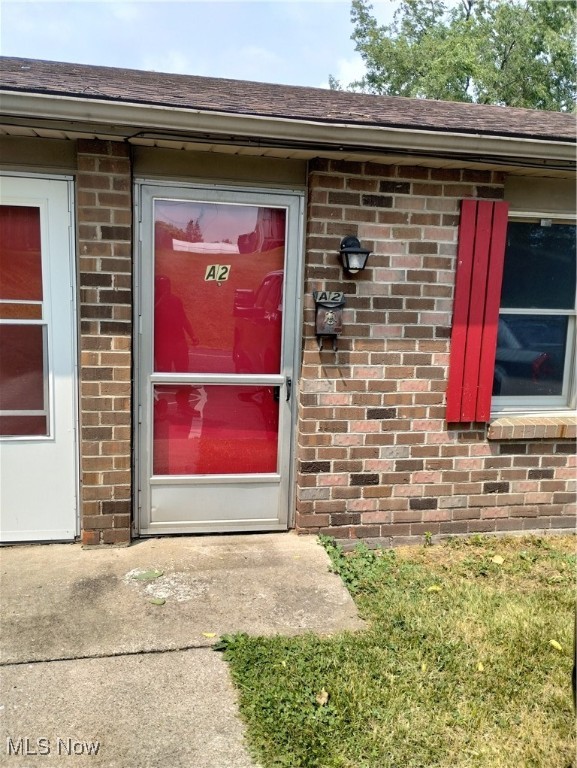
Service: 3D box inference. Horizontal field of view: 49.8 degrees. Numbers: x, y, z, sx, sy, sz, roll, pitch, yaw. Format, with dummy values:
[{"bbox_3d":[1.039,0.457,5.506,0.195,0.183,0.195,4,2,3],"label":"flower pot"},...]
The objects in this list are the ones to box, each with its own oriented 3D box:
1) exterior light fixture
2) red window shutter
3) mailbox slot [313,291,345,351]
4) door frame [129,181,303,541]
[{"bbox_3d":[0.361,-0.733,3.511,0.161,0.215,0.180,0,8,-12],"label":"exterior light fixture"},{"bbox_3d":[1.144,-0.426,3.799,0.303,1.331,0.035,0,8,-12],"label":"red window shutter"},{"bbox_3d":[0.226,-0.367,3.586,0.171,0.341,0.085,0,8,-12],"label":"mailbox slot"},{"bbox_3d":[-0.415,-0.103,3.657,0.965,2.023,0.100,0,8,-12],"label":"door frame"}]

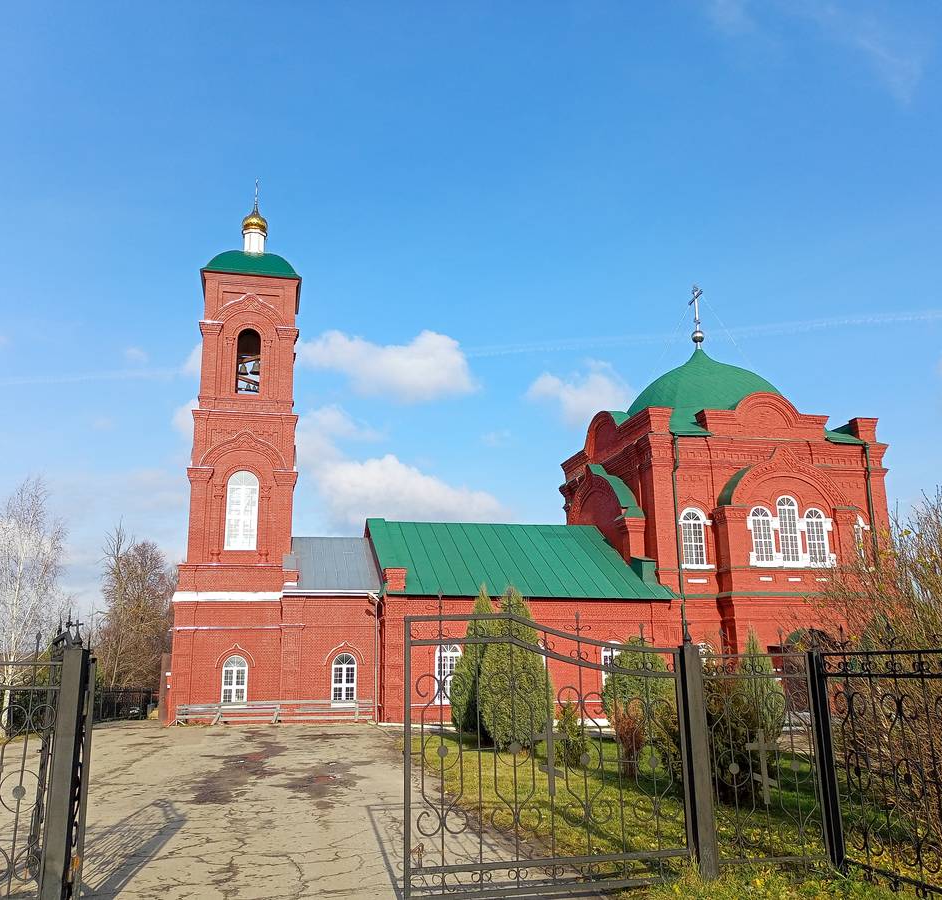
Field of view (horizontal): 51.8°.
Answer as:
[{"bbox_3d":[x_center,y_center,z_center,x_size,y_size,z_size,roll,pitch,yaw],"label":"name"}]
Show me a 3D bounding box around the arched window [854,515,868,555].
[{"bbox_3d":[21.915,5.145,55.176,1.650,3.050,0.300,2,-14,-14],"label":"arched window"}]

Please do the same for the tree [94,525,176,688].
[{"bbox_3d":[-22.583,11.512,66.517,5.800,12.900,5.800,-1,-14,0],"label":"tree"}]

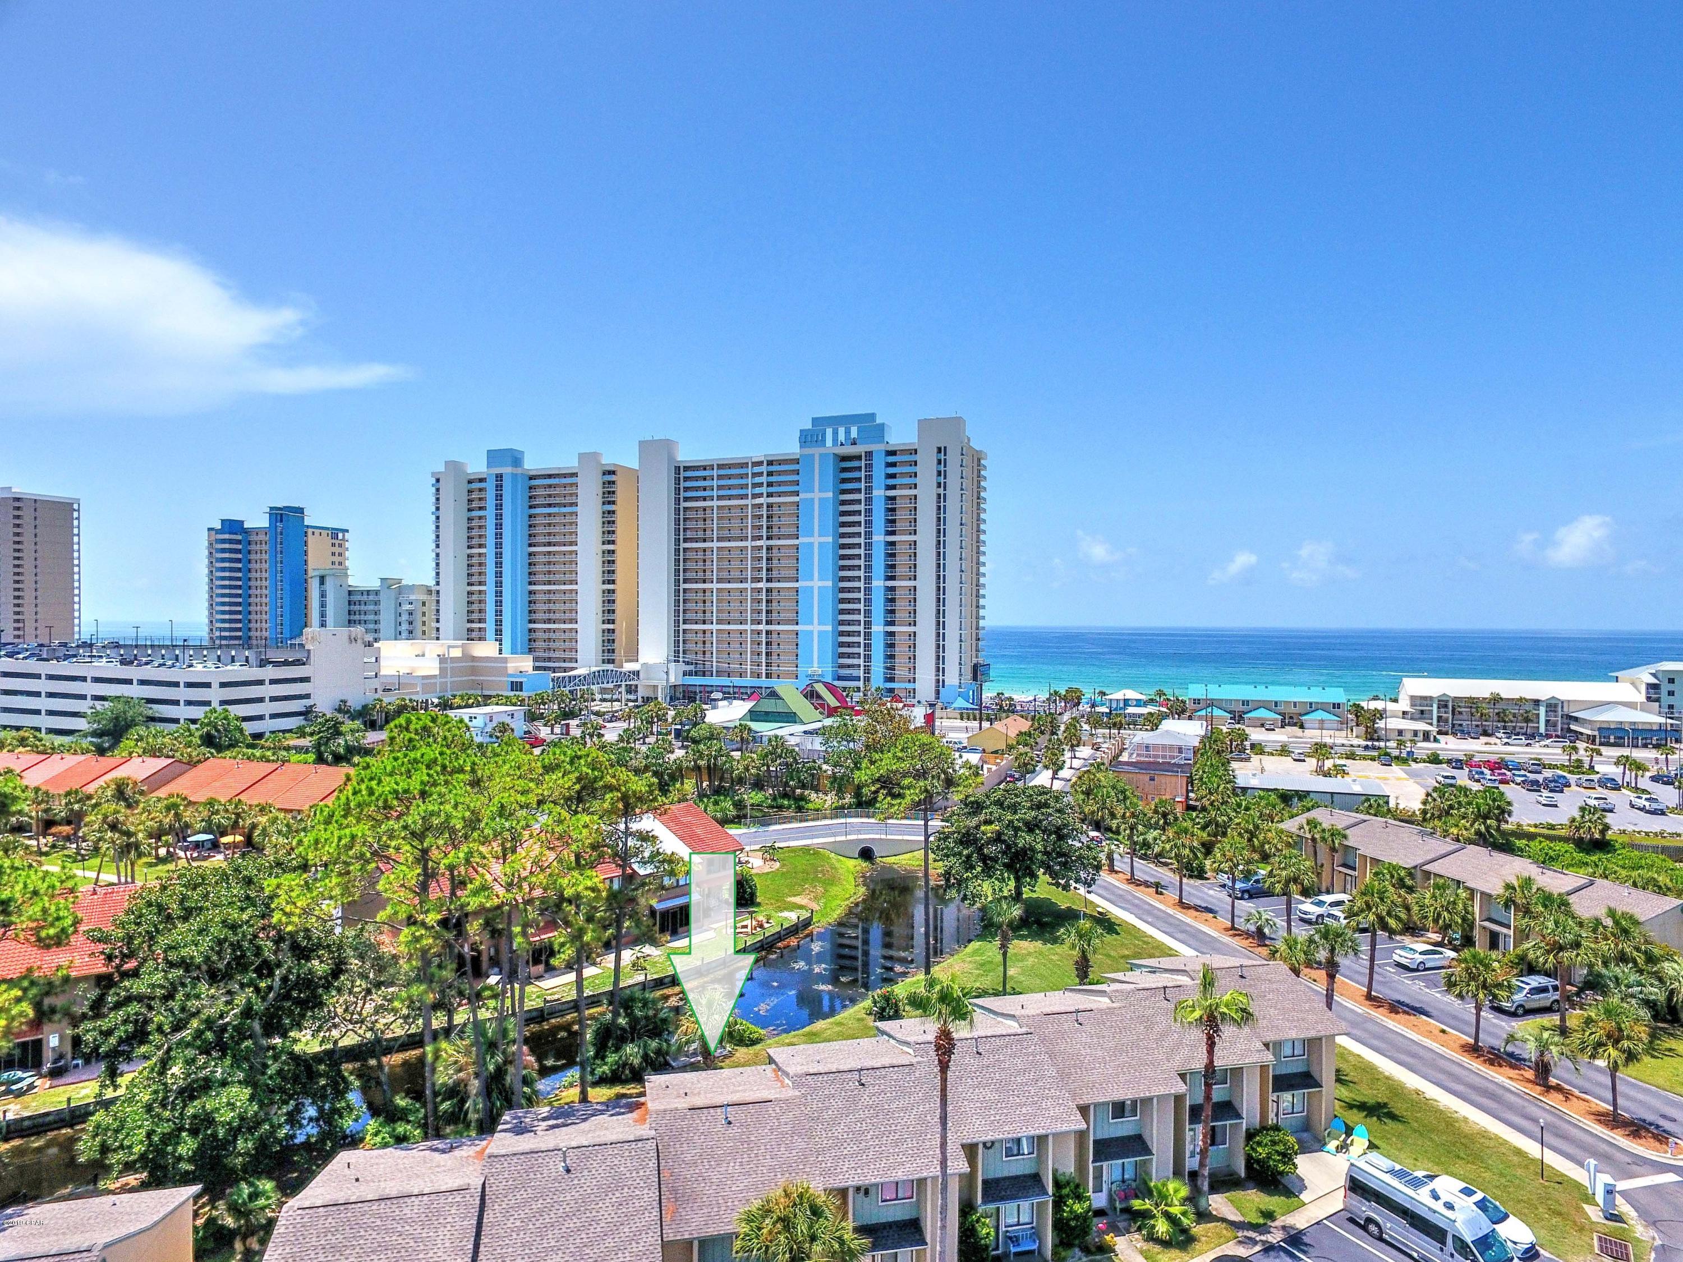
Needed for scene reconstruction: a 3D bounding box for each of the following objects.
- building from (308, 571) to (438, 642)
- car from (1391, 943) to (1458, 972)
[{"bbox_3d":[-152.653,0.779,316.484,37.000,40.000,20.000,0,1,17],"label":"building"},{"bbox_3d":[42.636,23.597,70.944,4.800,1.470,1.840,0,0,-16],"label":"car"}]

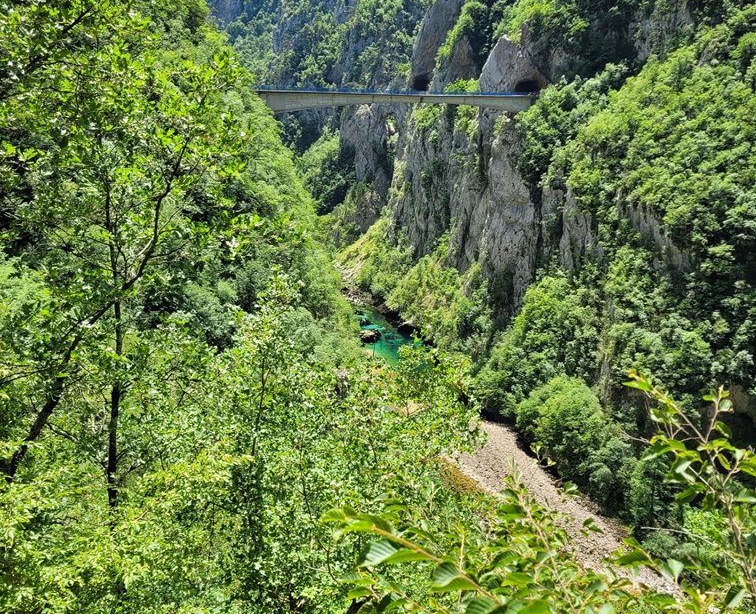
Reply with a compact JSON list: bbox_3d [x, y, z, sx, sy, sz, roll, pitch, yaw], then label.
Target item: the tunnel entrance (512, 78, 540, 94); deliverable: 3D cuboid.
[{"bbox_3d":[51.563,-76.202,262.000,9.000,5.300,2.500,12,19,39],"label":"tunnel entrance"}]

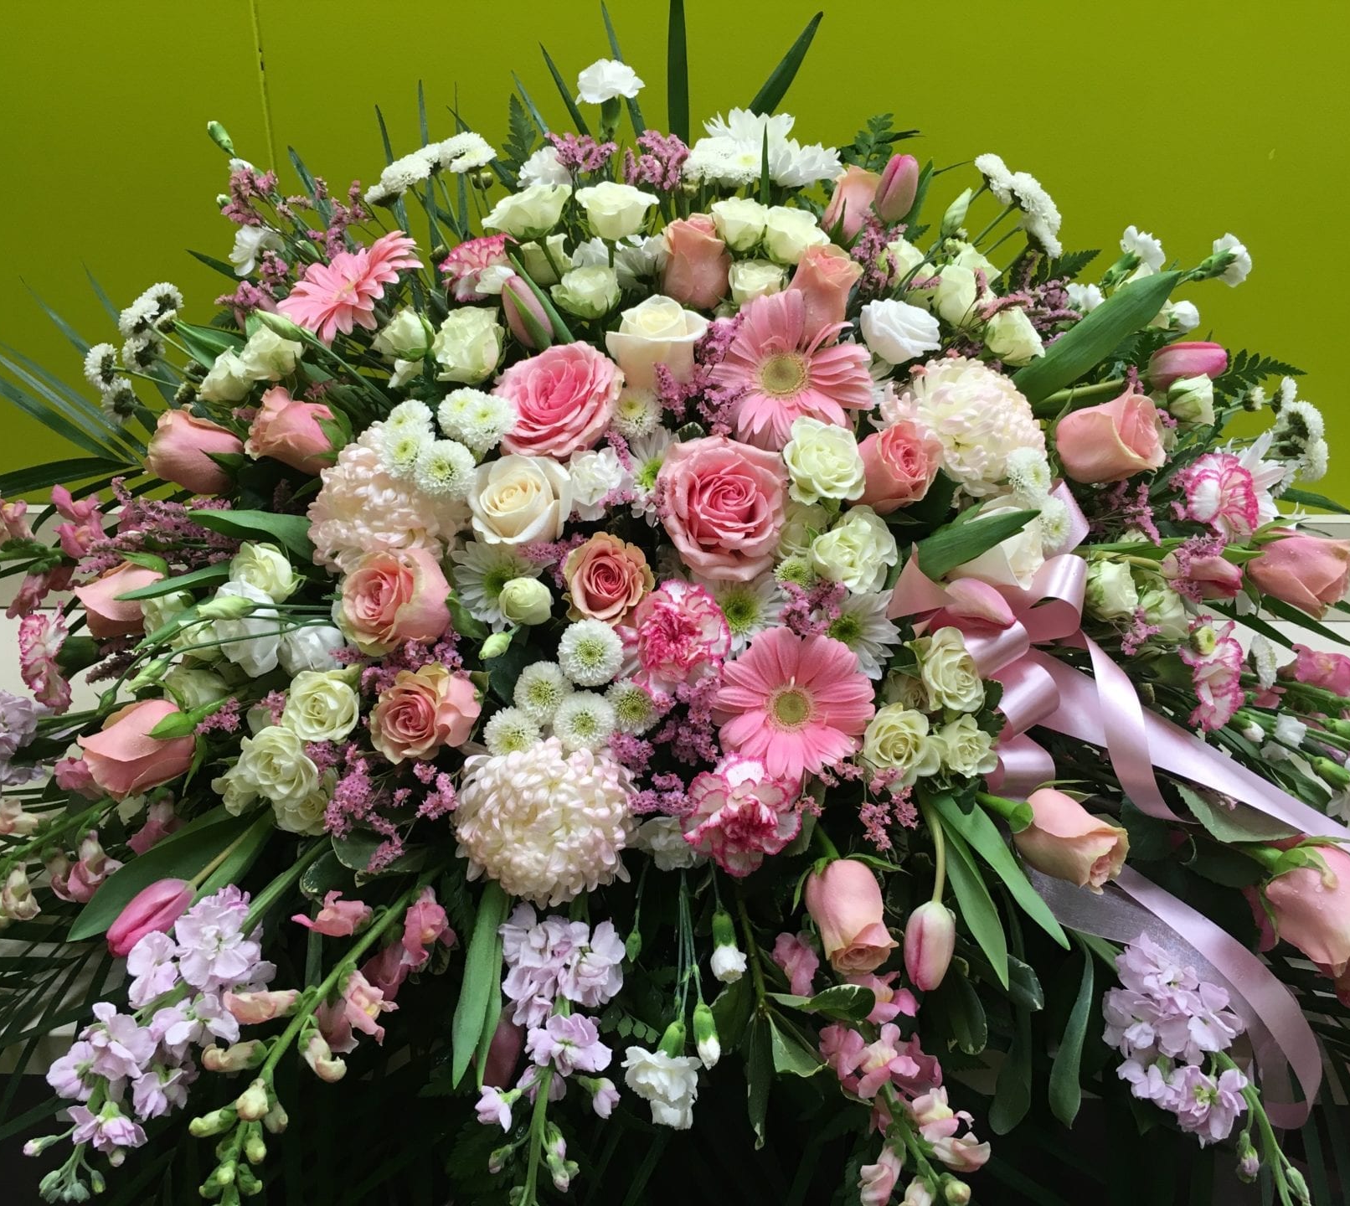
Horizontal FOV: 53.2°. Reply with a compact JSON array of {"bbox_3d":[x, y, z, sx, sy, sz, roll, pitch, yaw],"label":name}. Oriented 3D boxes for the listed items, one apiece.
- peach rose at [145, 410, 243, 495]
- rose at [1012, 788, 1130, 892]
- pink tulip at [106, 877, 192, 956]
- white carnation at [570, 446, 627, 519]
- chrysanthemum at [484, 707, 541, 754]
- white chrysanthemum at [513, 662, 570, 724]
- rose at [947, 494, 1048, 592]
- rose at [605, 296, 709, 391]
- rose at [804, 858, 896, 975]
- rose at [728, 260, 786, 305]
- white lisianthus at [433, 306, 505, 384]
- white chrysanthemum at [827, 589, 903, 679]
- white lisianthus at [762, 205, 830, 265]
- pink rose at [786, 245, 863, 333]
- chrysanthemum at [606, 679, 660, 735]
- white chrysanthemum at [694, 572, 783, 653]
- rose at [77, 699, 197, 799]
[{"bbox_3d":[-0.321,-0.100,0.900,0.062,0.049,0.049,17,0,-25],"label":"peach rose"},{"bbox_3d":[0.243,0.145,0.825,0.072,0.051,0.051,34,0,12],"label":"rose"},{"bbox_3d":[-0.316,0.189,0.810,0.058,0.028,0.028,-39,0,-6],"label":"pink tulip"},{"bbox_3d":[-0.048,-0.073,0.832,0.040,0.035,0.040,-3,60,-5],"label":"white carnation"},{"bbox_3d":[-0.099,0.079,0.825,0.037,0.035,0.027,5,-13,13],"label":"chrysanthemum"},{"bbox_3d":[-0.079,0.053,0.790,0.035,0.035,0.023,1,-14,3],"label":"white chrysanthemum"},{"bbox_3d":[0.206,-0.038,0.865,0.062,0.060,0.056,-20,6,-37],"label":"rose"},{"bbox_3d":[-0.012,-0.169,0.880,0.067,0.056,0.067,1,38,0],"label":"rose"},{"bbox_3d":[0.102,0.183,0.785,0.051,0.050,0.064,-16,59,4],"label":"rose"},{"bbox_3d":[0.054,-0.210,0.890,0.038,0.033,0.037,1,43,3],"label":"rose"},{"bbox_3d":[-0.137,-0.172,0.900,0.049,0.041,0.049,-12,58,20],"label":"white lisianthus"},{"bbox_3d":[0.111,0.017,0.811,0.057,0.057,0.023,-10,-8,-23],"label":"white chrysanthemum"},{"bbox_3d":[0.083,-0.247,0.915,0.045,0.037,0.045,10,33,0],"label":"white lisianthus"},{"bbox_3d":[0.097,-0.200,0.879,0.047,0.054,0.047,14,34,0],"label":"pink rose"},{"bbox_3d":[-0.025,0.060,0.775,0.032,0.032,0.020,-4,-7,-8],"label":"chrysanthemum"},{"bbox_3d":[0.044,0.006,0.920,0.064,0.064,0.023,0,-3,0],"label":"white chrysanthemum"},{"bbox_3d":[-0.337,0.092,0.845,0.068,0.058,0.056,-16,0,-24],"label":"rose"}]

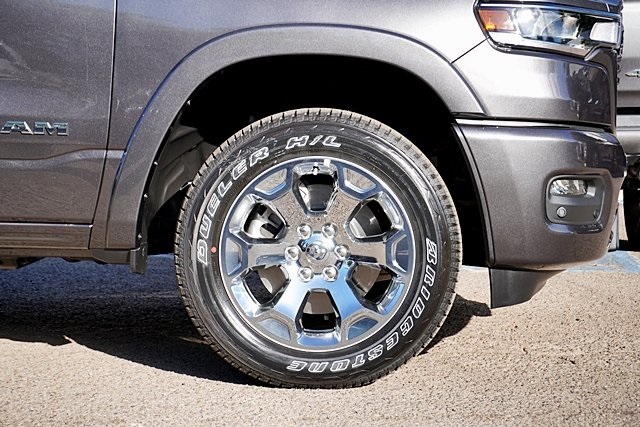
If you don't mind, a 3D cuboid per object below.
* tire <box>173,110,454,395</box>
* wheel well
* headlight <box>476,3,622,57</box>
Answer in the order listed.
[{"bbox_3d":[-0.004,0.091,3.699,0.810,0.790,0.280,1,4,2],"label":"tire"},{"bbox_3d":[-0.004,-0.159,3.750,0.920,0.575,0.400,1,4,2],"label":"wheel well"},{"bbox_3d":[0.664,-0.518,3.717,0.471,0.141,0.380,1,4,2],"label":"headlight"}]

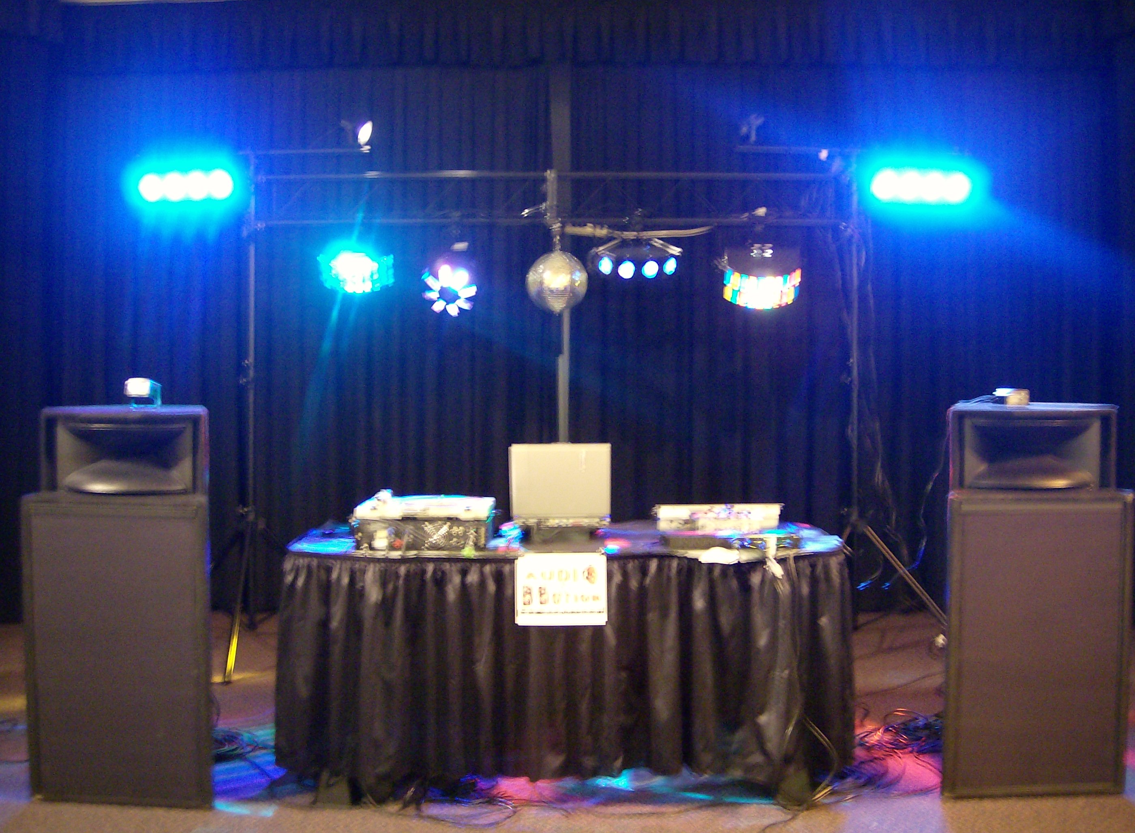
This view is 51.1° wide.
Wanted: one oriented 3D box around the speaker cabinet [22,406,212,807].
[{"bbox_3d":[-1.381,0.571,3.904,0.570,1.205,0.530,0,3,2],"label":"speaker cabinet"}]

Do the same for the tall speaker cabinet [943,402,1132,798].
[{"bbox_3d":[1.454,0.570,3.924,0.565,1.205,0.530,0,3,-1],"label":"tall speaker cabinet"}]

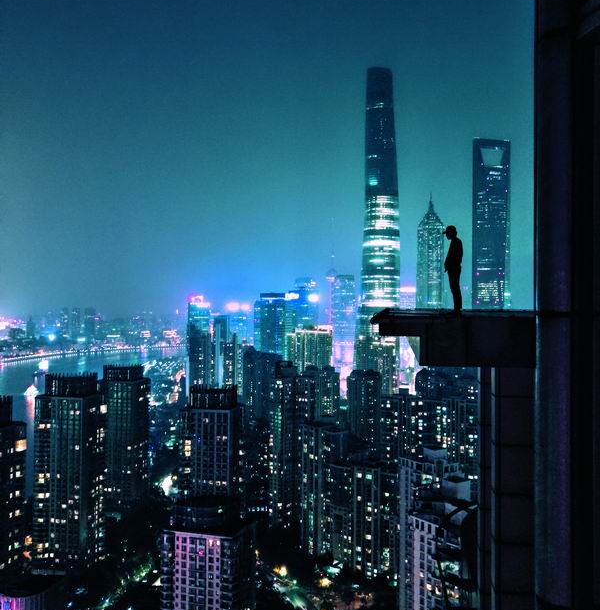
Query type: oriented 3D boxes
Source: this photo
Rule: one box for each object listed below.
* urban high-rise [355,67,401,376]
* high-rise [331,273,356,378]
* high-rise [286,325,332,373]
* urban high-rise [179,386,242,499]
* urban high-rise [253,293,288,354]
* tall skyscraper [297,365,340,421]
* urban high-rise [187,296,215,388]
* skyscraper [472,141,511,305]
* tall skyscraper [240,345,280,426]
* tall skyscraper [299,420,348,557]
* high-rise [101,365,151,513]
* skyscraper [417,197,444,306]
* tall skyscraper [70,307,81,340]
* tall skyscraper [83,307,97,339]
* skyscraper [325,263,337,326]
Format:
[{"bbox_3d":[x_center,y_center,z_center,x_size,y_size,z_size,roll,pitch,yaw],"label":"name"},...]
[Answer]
[{"bbox_3d":[150.460,-131.300,1217.000,80.000,632.000,80.000,0,0,7],"label":"urban high-rise"},{"bbox_3d":[106.320,57.680,1600.000,54.000,257.000,50.000,0,0,6],"label":"high-rise"},{"bbox_3d":[14.680,109.860,1000.000,58.000,148.000,34.000,0,0,20],"label":"high-rise"},{"bbox_3d":[-54.710,115.550,400.000,34.000,132.000,27.000,0,0,6],"label":"urban high-rise"},{"bbox_3d":[-57.740,78.000,1225.000,54.000,198.000,46.000,0,0,-14],"label":"urban high-rise"},{"bbox_3d":[17.780,120.900,622.000,38.000,123.000,28.000,0,0,12],"label":"tall skyscraper"},{"bbox_3d":[-178.370,83.000,1160.000,40.000,188.000,36.000,0,0,20],"label":"urban high-rise"},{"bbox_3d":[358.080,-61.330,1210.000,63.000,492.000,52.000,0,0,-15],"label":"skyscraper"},{"bbox_3d":[-56.350,119.500,935.000,48.000,115.000,24.000,0,0,20],"label":"tall skyscraper"},{"bbox_3d":[17.230,129.500,455.000,28.000,95.000,21.000,0,0,20],"label":"tall skyscraper"},{"bbox_3d":[-147.890,114.000,550.000,32.000,126.000,25.000,0,0,20],"label":"high-rise"},{"bbox_3d":[277.900,-29.000,1378.000,49.000,412.000,49.000,0,0,-22],"label":"skyscraper"},{"bbox_3d":[-1174.320,104.140,3400.000,40.000,178.000,36.000,0,0,0],"label":"tall skyscraper"},{"bbox_3d":[-1102.330,104.140,3400.000,58.000,178.000,42.000,0,0,0],"label":"tall skyscraper"},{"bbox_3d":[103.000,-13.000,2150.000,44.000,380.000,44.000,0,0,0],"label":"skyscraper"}]

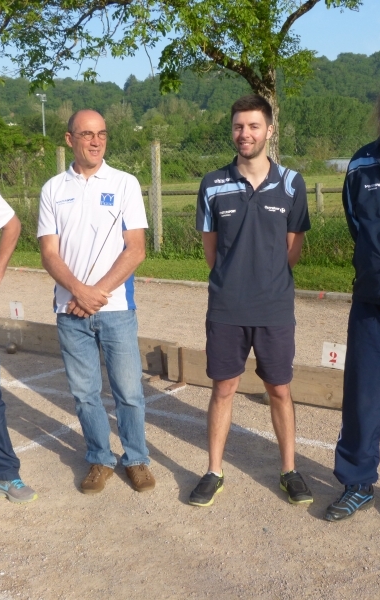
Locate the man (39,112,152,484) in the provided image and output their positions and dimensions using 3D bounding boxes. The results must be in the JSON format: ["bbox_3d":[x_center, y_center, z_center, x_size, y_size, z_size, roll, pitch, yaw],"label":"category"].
[{"bbox_3d":[-0.437,0.006,3.782,0.530,1.752,0.360,-2,9,-1],"label":"man"}]

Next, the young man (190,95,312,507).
[{"bbox_3d":[0.271,0.005,3.579,0.520,1.778,0.340,-1,9,6],"label":"young man"}]

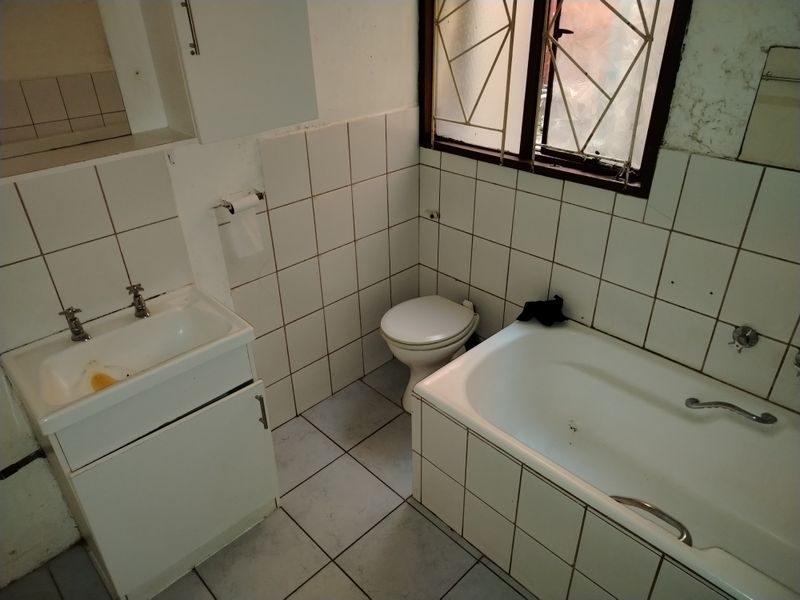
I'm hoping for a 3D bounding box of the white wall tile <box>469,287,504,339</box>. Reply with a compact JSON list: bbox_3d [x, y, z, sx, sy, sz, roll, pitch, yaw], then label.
[{"bbox_3d":[0.407,0.074,2.580,0.010,0.251,0.202,-27,38,-37],"label":"white wall tile"}]

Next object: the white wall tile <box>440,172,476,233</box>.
[{"bbox_3d":[0.251,-0.434,2.447,0.010,0.248,0.201,-27,38,-37],"label":"white wall tile"}]

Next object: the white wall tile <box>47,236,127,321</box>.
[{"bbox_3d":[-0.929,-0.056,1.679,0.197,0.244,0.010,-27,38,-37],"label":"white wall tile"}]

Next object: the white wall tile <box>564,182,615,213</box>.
[{"bbox_3d":[0.674,-0.367,1.980,0.010,0.078,0.201,-27,38,-37],"label":"white wall tile"}]

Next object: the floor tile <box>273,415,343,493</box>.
[{"bbox_3d":[-0.465,0.651,2.335,0.354,0.010,0.333,-27,38,-37],"label":"floor tile"}]

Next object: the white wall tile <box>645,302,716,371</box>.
[{"bbox_3d":[0.967,0.119,1.923,0.010,0.212,0.201,-27,38,-37],"label":"white wall tile"}]

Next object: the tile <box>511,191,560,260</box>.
[{"bbox_3d":[0.531,-0.289,2.167,0.010,0.244,0.199,-26,38,-36],"label":"tile"}]

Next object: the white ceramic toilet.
[{"bbox_3d":[0.145,0.254,2.576,0.470,0.435,0.370,-27,38,-37],"label":"white ceramic toilet"}]

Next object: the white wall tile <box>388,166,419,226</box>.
[{"bbox_3d":[0.016,-0.476,2.541,0.201,0.251,0.010,-27,38,-37],"label":"white wall tile"}]

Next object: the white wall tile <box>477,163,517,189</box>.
[{"bbox_3d":[0.395,-0.508,2.250,0.010,0.076,0.201,-27,38,-37],"label":"white wall tile"}]

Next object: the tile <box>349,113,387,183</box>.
[{"bbox_3d":[-0.132,-0.623,2.299,0.200,0.247,0.010,-27,38,-37],"label":"tile"}]

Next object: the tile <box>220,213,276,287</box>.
[{"bbox_3d":[-0.558,-0.185,2.048,0.199,0.249,0.010,-27,38,-37],"label":"tile"}]

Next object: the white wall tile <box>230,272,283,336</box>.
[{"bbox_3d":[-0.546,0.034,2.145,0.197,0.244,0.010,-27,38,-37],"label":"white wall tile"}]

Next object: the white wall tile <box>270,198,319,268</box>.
[{"bbox_3d":[-0.414,-0.258,2.168,0.199,0.249,0.010,-27,38,-37],"label":"white wall tile"}]

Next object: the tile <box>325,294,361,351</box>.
[{"bbox_3d":[-0.260,0.106,2.538,0.199,0.249,0.010,-27,38,-37],"label":"tile"}]

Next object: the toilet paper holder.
[{"bbox_3d":[-0.543,-0.326,1.885,0.155,0.055,0.075,-27,38,-37],"label":"toilet paper holder"}]

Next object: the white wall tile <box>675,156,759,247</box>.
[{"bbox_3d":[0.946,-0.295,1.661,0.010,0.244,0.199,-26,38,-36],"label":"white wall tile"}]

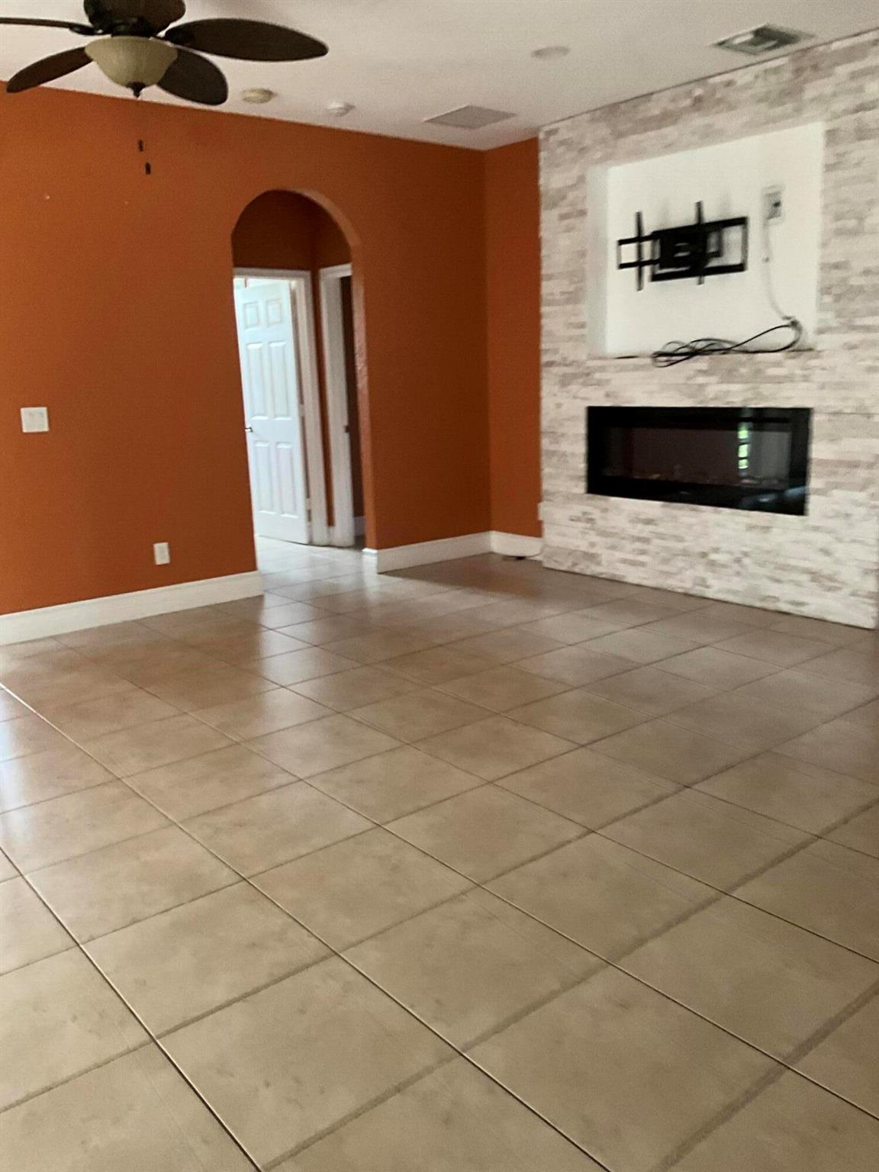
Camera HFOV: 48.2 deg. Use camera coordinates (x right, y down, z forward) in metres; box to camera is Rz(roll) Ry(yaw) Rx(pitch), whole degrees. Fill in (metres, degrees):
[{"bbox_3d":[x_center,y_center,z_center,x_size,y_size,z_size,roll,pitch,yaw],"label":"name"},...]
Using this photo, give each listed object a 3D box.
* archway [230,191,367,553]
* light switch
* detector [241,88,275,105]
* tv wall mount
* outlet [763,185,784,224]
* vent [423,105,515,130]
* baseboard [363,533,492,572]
[{"bbox_3d":[-0.835,-1.167,6.055,0.910,2.357,0.150,-12,17,-37],"label":"archway"},{"bbox_3d":[-2.094,-0.861,5.086,0.124,0.121,0.010,-12,16,-37],"label":"light switch"},{"bbox_3d":[-0.921,-2.487,4.992,0.152,0.050,0.152,-2,13,0],"label":"detector"},{"bbox_3d":[1.334,-1.901,5.490,0.166,0.445,0.795,-12,17,-37],"label":"tv wall mount"},{"bbox_3d":[1.726,-1.976,5.093,0.027,0.181,0.121,-12,17,-37],"label":"outlet"},{"bbox_3d":[0.181,-2.709,5.705,0.394,0.025,0.415,-12,17,-37],"label":"vent"},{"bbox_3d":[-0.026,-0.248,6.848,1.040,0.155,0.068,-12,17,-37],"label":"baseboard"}]

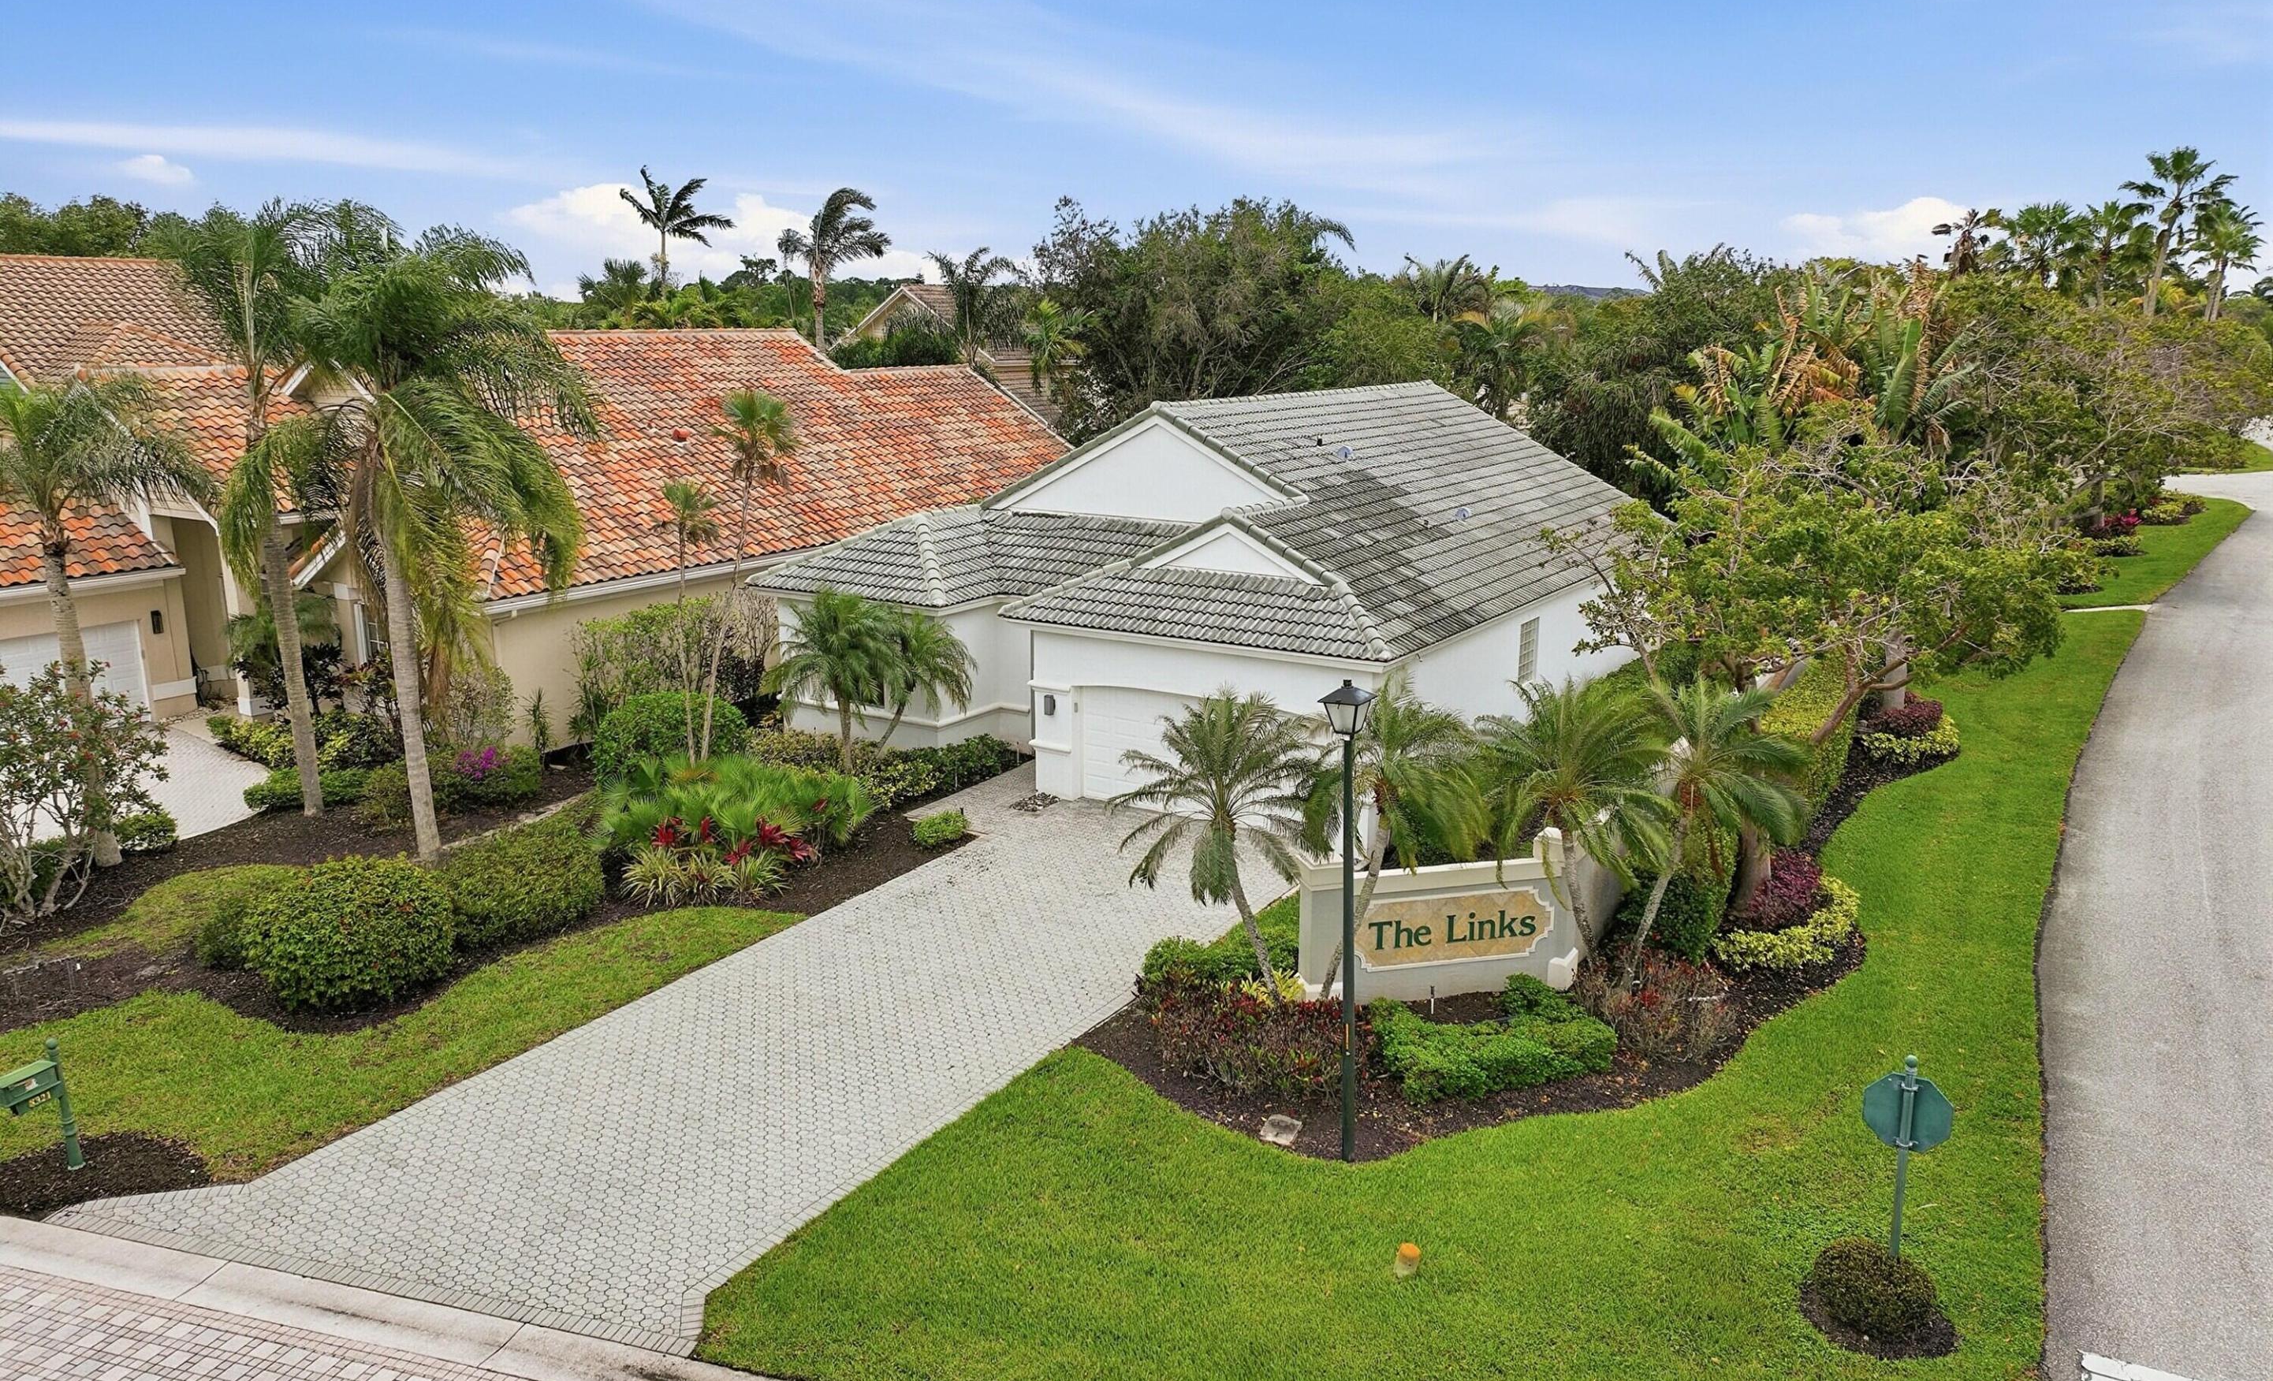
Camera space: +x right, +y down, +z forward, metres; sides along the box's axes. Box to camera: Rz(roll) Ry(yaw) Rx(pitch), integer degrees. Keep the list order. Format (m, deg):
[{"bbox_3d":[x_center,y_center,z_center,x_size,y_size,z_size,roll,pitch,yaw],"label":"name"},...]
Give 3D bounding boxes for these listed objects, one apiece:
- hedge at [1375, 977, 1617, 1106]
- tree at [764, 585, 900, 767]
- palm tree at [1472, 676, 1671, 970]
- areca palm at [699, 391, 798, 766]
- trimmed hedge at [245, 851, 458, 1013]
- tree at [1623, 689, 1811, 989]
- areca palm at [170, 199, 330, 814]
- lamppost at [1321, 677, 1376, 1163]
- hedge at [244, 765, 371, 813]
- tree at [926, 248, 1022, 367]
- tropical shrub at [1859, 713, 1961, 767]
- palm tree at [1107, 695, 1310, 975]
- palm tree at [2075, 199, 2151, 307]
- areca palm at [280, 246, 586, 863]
[{"bbox_3d":[3.968,3.821,17.681,2.600,0.600,1.650,-4,13,-13],"label":"hedge"},{"bbox_3d":[-5.554,-0.138,28.816,2.501,3.466,2.501,-3,13,-11],"label":"tree"},{"bbox_3d":[5.243,1.710,19.136,2.450,3.794,2.450,3,14,16],"label":"palm tree"},{"bbox_3d":[-7.095,-1.975,28.679,1.811,7.119,1.666,-4,14,-14],"label":"areca palm"},{"bbox_3d":[-10.033,2.936,19.793,2.450,1.400,2.200,-8,15,-28],"label":"trimmed hedge"},{"bbox_3d":[7.069,1.735,18.982,2.300,3.950,2.300,-1,13,0],"label":"tree"},{"bbox_3d":[-14.181,-2.856,26.138,2.800,10.200,2.900,-1,13,0],"label":"areca palm"},{"bbox_3d":[2.070,2.313,15.370,0.440,4.956,0.440,2,13,8],"label":"lamppost"},{"bbox_3d":[-14.532,1.729,27.905,2.200,0.500,1.100,-3,13,-10],"label":"hedge"},{"bbox_3d":[-6.110,-11.040,59.245,3.607,10.901,3.607,-2,13,-6],"label":"tree"},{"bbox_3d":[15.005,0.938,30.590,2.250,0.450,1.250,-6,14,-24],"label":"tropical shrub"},{"bbox_3d":[0.927,1.878,18.509,2.450,3.839,2.450,0,13,3],"label":"palm tree"},{"bbox_3d":[47.630,-17.483,78.182,3.700,13.268,3.700,7,15,30],"label":"palm tree"},{"bbox_3d":[-10.028,-1.949,23.141,4.300,9.373,4.300,-6,14,-23],"label":"areca palm"}]

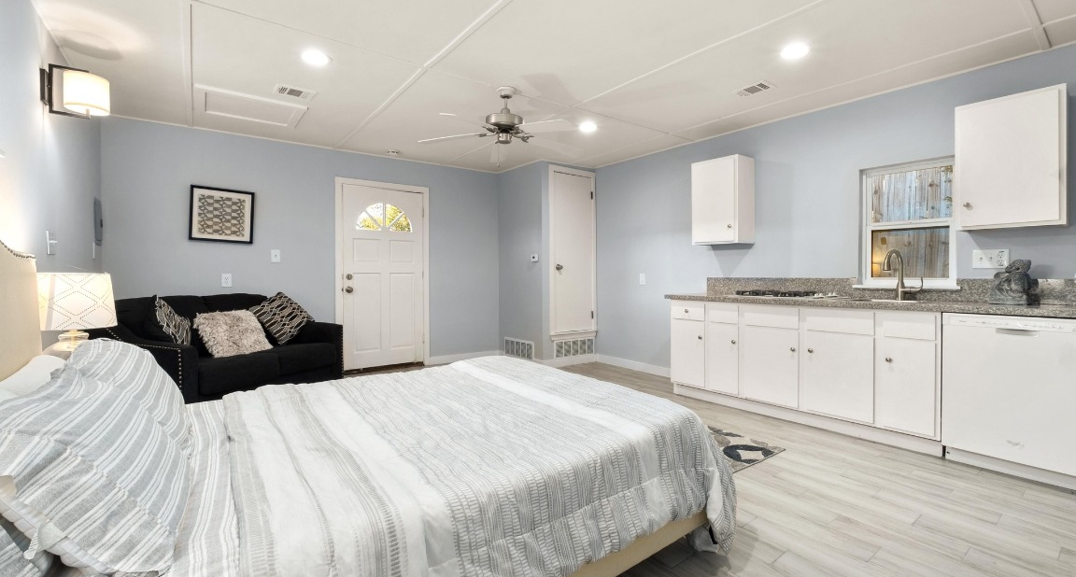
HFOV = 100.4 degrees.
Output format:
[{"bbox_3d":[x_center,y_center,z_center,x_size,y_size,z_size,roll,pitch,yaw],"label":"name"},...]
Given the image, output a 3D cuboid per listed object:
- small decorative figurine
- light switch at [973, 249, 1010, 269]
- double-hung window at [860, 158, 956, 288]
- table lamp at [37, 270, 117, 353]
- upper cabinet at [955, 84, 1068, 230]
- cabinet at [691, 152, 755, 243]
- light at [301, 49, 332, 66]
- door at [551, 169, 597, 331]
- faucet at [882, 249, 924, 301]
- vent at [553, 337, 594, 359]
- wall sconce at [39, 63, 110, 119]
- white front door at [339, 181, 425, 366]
[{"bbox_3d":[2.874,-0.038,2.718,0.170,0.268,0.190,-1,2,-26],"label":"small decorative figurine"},{"bbox_3d":[2.873,-0.184,2.847,0.015,0.116,0.163,-1,2,-37],"label":"light switch"},{"bbox_3d":[2.661,-0.460,3.244,0.080,0.890,0.570,-2,2,-38],"label":"double-hung window"},{"bbox_3d":[-2.097,0.178,2.028,0.290,0.500,0.290,-1,2,-37],"label":"table lamp"},{"bbox_3d":[2.814,-0.730,2.667,0.310,0.757,0.450,-1,2,-37],"label":"upper cabinet"},{"bbox_3d":[1.701,-0.785,4.134,0.310,0.760,0.452,-1,2,-37],"label":"cabinet"},{"bbox_3d":[-1.339,-1.393,2.706,0.170,0.030,0.170,-2,2,-38],"label":"light"},{"bbox_3d":[0.424,-0.440,5.442,0.655,1.940,0.050,-1,2,-37],"label":"door"},{"bbox_3d":[2.487,-0.088,3.052,0.260,0.350,0.165,-2,2,-34],"label":"faucet"},{"bbox_3d":[0.450,0.730,5.470,0.654,0.210,0.030,-1,2,-37],"label":"vent"},{"bbox_3d":[-2.401,-1.016,2.341,0.245,0.240,0.170,-2,2,-38],"label":"wall sconce"},{"bbox_3d":[-1.766,-0.123,5.173,0.920,2.040,0.050,-1,2,-37],"label":"white front door"}]

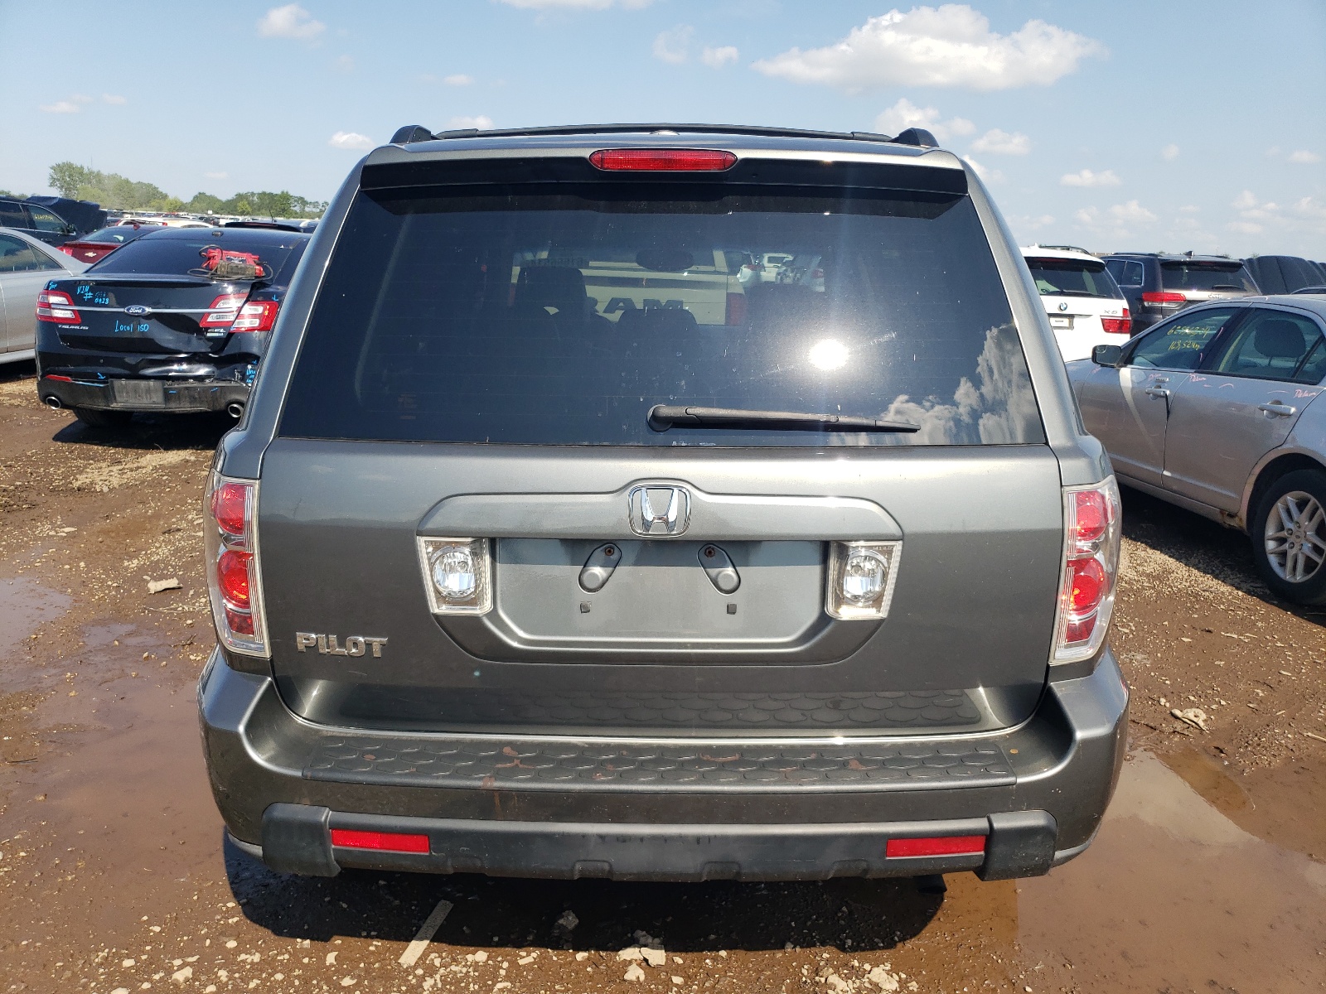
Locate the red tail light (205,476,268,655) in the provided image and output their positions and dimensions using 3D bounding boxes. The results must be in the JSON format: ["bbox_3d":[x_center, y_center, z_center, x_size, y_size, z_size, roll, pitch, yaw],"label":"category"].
[{"bbox_3d":[-0.846,0.103,1.988,0.190,0.360,0.200,1,15,0],"label":"red tail light"}]

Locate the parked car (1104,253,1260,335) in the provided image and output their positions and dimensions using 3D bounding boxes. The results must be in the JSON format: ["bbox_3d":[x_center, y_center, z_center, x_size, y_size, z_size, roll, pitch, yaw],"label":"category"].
[{"bbox_3d":[8.257,-3.324,17.372,1.940,1.760,4.820,3,15,0],"label":"parked car"}]

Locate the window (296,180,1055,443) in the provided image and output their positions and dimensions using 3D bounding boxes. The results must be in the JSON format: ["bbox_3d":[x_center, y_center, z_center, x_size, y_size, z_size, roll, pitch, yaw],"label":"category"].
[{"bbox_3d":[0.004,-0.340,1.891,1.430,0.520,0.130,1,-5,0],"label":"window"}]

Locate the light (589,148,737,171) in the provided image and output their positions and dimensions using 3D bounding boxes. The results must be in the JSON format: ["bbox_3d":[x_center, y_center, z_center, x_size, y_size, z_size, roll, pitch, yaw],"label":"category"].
[{"bbox_3d":[0.001,-0.631,1.866,0.272,0.043,0.050,1,15,0],"label":"light"}]

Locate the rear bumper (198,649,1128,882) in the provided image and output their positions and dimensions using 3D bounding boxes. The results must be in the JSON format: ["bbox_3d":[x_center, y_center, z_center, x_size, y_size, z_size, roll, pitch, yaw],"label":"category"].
[{"bbox_3d":[-0.005,0.496,2.016,1.910,0.350,0.460,1,15,0],"label":"rear bumper"}]

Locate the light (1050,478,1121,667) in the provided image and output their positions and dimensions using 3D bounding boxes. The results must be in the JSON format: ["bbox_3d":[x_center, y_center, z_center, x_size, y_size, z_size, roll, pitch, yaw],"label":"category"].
[{"bbox_3d":[0.842,0.132,1.991,0.190,0.360,0.200,1,15,0],"label":"light"}]

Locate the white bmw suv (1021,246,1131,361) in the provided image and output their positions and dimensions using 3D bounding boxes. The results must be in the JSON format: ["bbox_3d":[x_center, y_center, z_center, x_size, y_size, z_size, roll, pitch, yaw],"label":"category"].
[{"bbox_3d":[4.913,-2.741,14.487,1.930,1.770,4.850,3,15,0],"label":"white bmw suv"}]

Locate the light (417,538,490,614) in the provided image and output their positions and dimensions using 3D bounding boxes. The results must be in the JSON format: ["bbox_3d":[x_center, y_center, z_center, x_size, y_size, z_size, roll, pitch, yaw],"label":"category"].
[{"bbox_3d":[-0.391,0.145,1.910,0.140,0.148,0.065,1,15,0],"label":"light"}]

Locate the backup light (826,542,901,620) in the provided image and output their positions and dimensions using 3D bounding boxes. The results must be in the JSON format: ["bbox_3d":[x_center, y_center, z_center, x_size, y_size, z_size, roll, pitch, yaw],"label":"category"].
[{"bbox_3d":[0.372,0.162,1.912,0.140,0.148,0.065,1,15,0],"label":"backup light"}]

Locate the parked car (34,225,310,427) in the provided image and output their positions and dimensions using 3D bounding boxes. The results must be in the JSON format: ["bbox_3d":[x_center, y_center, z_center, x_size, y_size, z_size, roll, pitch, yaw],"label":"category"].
[{"bbox_3d":[-3.643,-1.739,9.501,1.930,1.540,5.100,3,15,1],"label":"parked car"}]

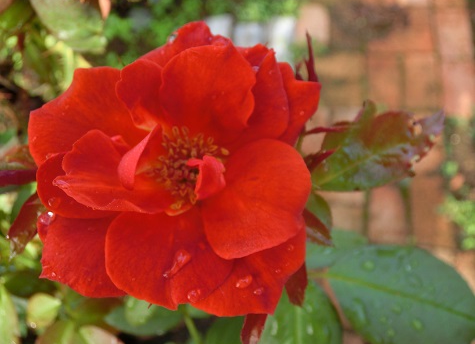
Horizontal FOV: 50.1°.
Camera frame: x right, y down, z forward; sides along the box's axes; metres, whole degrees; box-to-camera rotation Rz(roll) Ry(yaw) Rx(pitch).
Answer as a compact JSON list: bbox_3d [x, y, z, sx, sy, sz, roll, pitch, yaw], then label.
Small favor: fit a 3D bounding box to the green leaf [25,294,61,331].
[{"bbox_3d":[-0.068,0.049,0.177,0.013,0.007,0.012,-11,60,-1],"label":"green leaf"}]

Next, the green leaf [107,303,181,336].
[{"bbox_3d":[-0.034,0.052,0.182,0.029,0.007,0.017,-6,60,2],"label":"green leaf"}]

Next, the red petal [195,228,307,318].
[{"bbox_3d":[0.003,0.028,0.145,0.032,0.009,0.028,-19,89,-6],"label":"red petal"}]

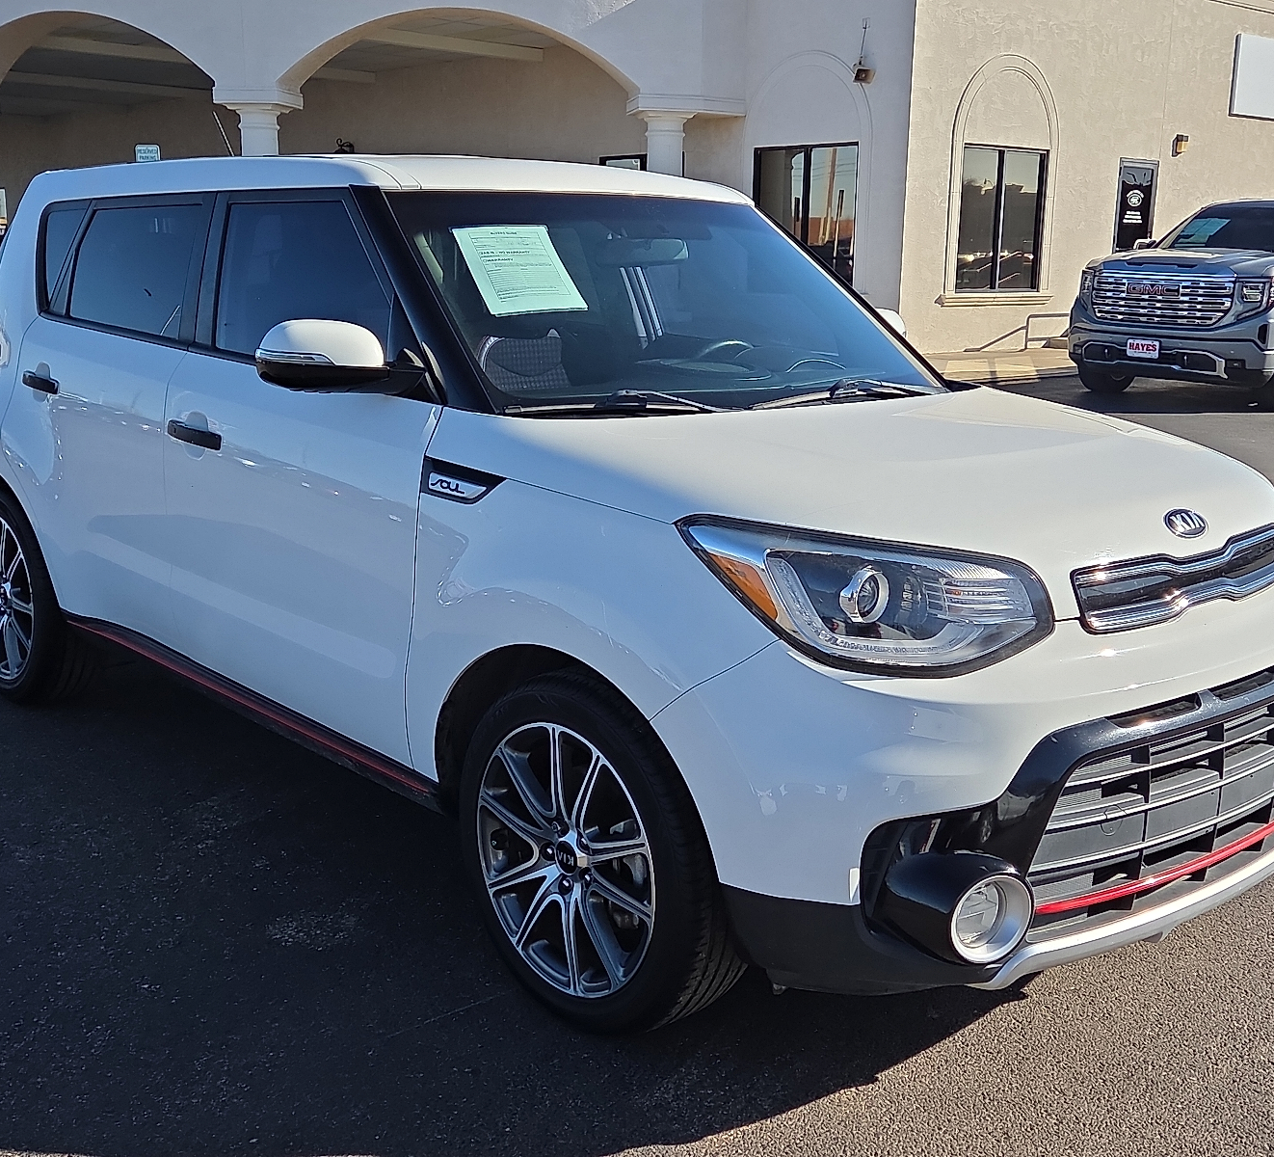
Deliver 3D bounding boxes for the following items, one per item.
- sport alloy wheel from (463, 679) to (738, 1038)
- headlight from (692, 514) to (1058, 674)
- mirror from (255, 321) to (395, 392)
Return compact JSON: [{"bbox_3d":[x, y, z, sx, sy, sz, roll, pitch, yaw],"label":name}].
[{"bbox_3d":[-0.064,0.494,2.817,0.235,0.668,0.668,-9,16,-42],"label":"sport alloy wheel"},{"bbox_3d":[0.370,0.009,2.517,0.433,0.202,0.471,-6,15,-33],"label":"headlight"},{"bbox_3d":[-0.610,-0.435,2.941,0.250,0.150,0.165,-10,17,-43],"label":"mirror"}]

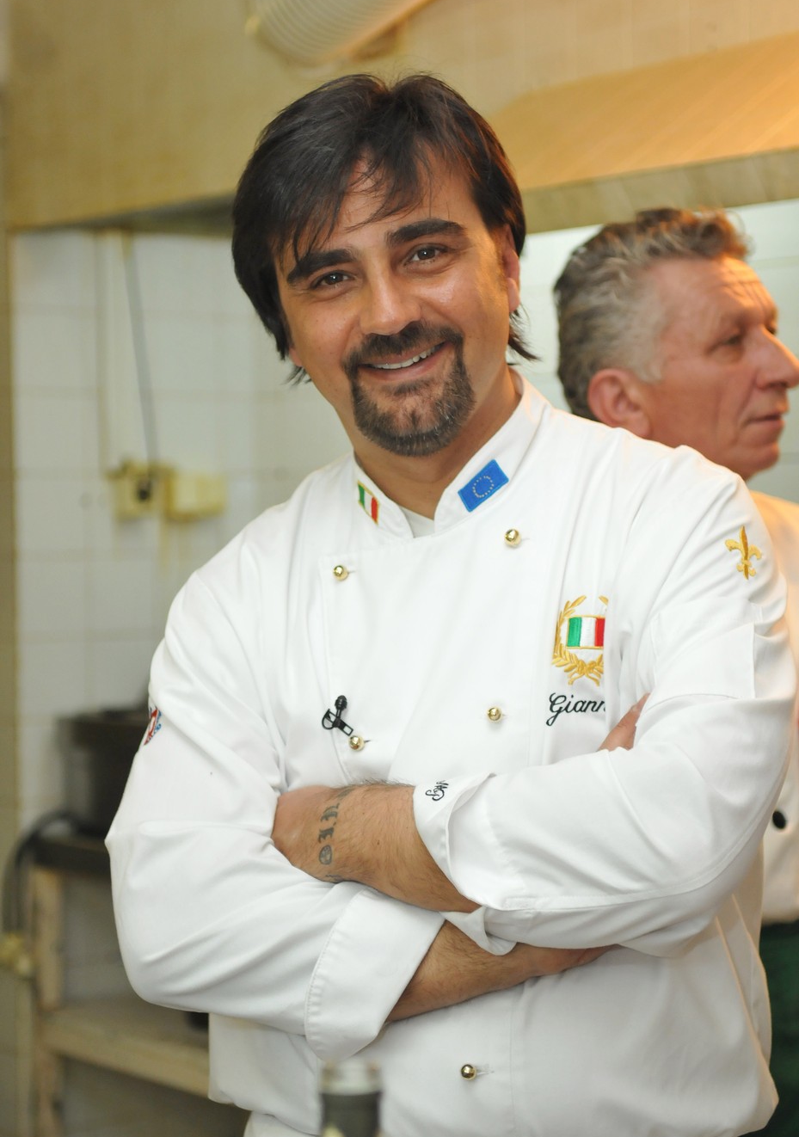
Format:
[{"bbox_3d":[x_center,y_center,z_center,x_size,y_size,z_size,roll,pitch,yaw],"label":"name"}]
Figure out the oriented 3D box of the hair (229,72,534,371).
[{"bbox_3d":[-0.014,-0.230,1.860,0.197,0.215,0.220,-13,0,7],"label":"hair"}]

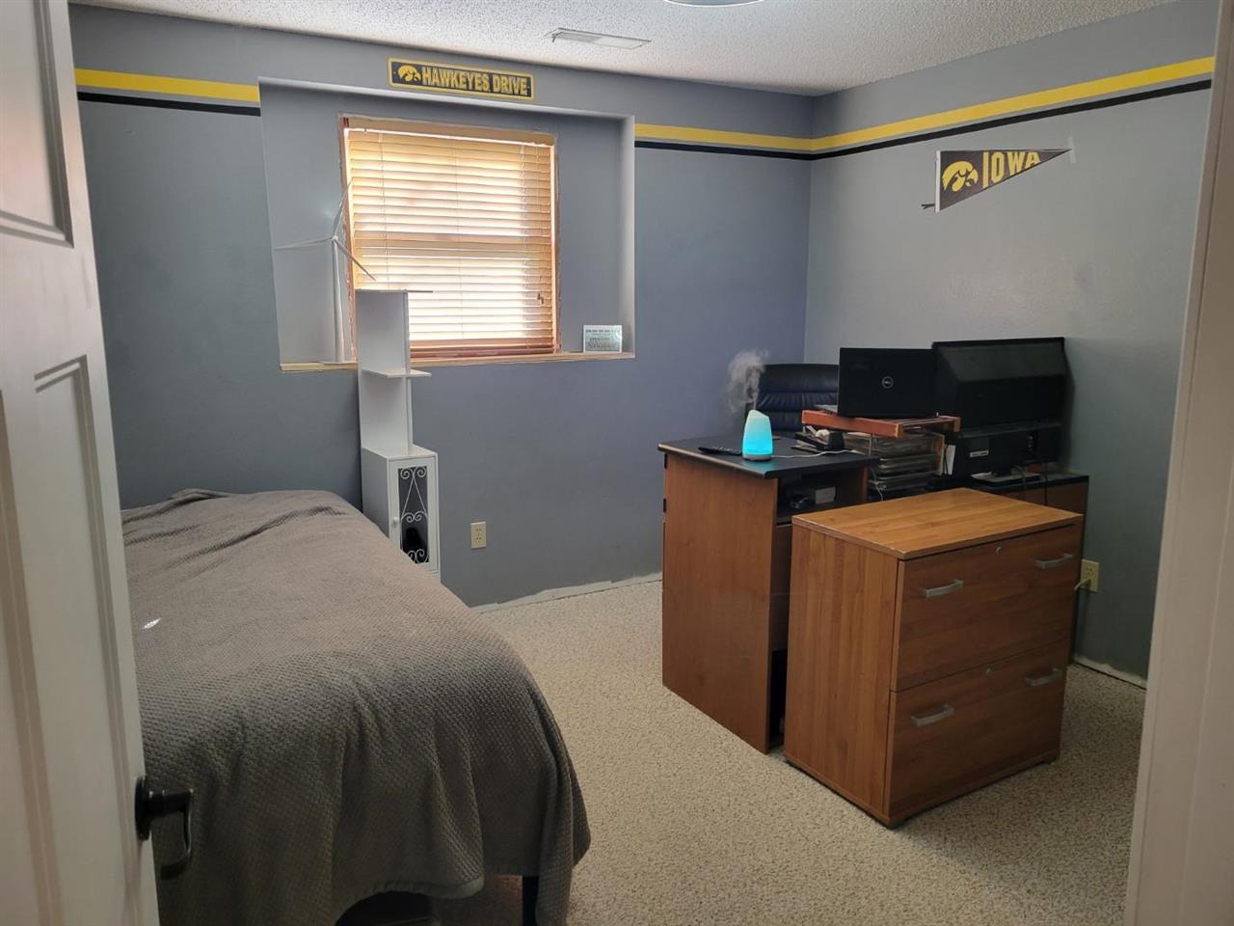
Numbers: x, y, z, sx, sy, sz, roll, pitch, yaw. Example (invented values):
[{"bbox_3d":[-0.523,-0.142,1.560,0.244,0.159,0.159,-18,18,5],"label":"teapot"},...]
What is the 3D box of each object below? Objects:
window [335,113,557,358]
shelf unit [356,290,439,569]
[{"bbox_3d":[-0.679,-0.940,3.974,0.920,0.950,0.060,-6,12,-28],"label":"window"},{"bbox_3d":[-0.854,0.033,3.657,0.209,1.411,0.301,-7,13,-33],"label":"shelf unit"}]

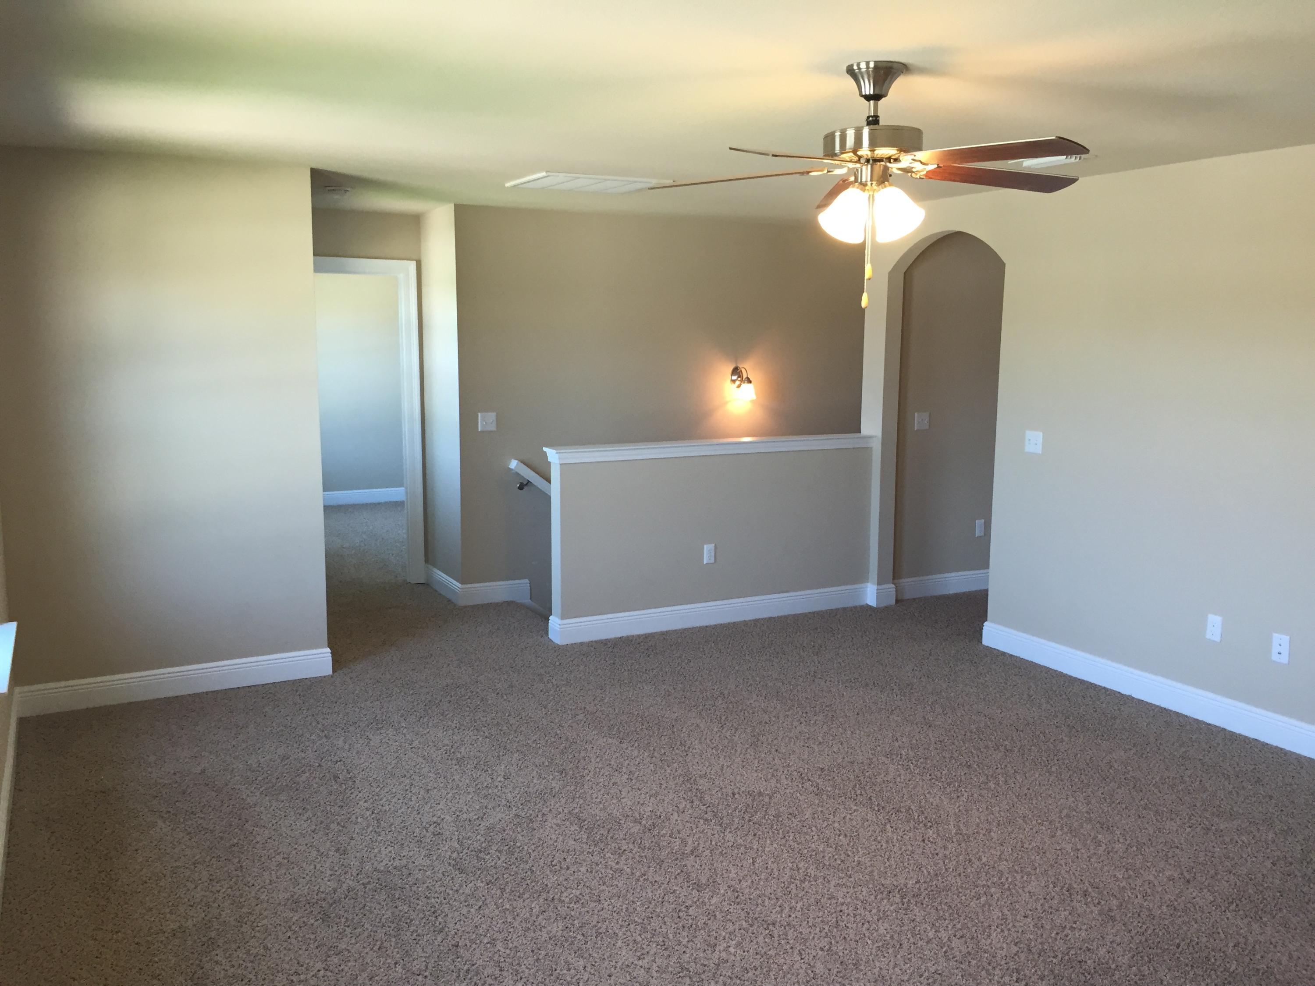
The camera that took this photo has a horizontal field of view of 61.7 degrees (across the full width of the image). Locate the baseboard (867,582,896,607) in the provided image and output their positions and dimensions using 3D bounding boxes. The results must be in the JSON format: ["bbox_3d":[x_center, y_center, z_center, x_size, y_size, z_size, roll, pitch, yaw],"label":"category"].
[{"bbox_3d":[1.419,0.642,6.995,0.166,0.137,0.095,-4,9,-28],"label":"baseboard"}]

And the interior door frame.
[{"bbox_3d":[-2.040,-0.433,7.205,0.960,2.160,0.152,-4,9,-28],"label":"interior door frame"}]

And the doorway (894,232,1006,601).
[{"bbox_3d":[1.674,-0.342,6.374,0.152,2.265,0.950,-4,9,-28],"label":"doorway"}]

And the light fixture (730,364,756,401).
[{"bbox_3d":[0.580,-0.759,7.551,0.112,0.215,0.190,-4,9,-28],"label":"light fixture"}]

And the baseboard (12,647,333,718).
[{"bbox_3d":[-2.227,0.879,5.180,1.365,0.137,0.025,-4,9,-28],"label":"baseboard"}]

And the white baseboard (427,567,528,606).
[{"bbox_3d":[-1.199,0.584,7.297,0.478,0.142,0.735,-4,9,-28],"label":"white baseboard"}]

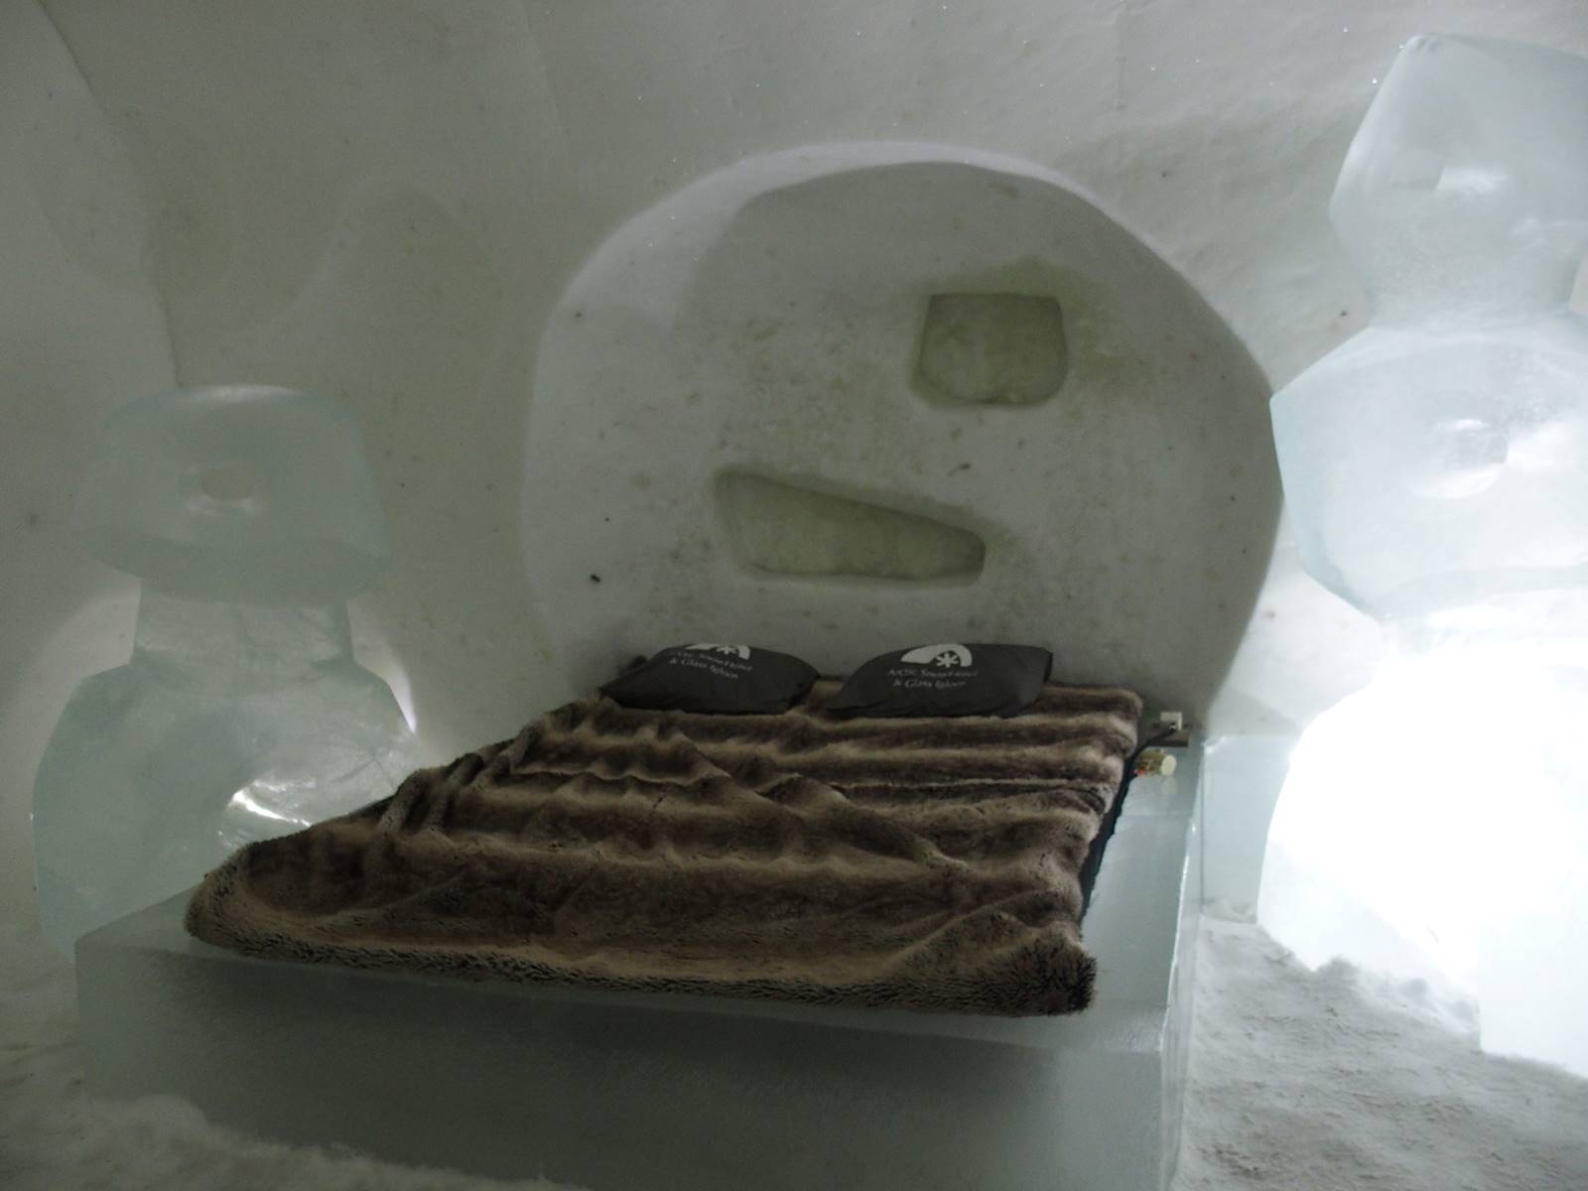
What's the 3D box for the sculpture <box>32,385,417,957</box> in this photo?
[{"bbox_3d":[-1.804,0.214,4.088,1.120,1.727,0.880,-5,8,-11],"label":"sculpture"}]

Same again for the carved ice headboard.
[{"bbox_3d":[0.222,-0.460,4.110,2.442,1.848,0.396,0,8,19],"label":"carved ice headboard"}]

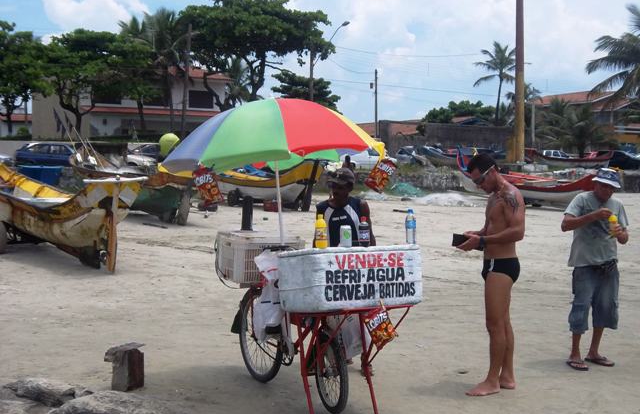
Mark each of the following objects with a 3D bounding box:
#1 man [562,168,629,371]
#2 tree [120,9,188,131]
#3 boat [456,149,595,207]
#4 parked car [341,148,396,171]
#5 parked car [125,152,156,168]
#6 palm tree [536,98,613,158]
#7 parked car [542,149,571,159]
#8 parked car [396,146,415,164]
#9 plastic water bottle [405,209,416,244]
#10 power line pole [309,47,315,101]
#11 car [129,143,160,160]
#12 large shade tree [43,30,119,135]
[{"bbox_3d":[2.181,0.461,6.905,0.520,1.580,0.380,0,2,-9],"label":"man"},{"bbox_3d":[-13.062,-10.521,69.000,5.400,10.200,5.200,0,2,0],"label":"tree"},{"bbox_3d":[6.500,-0.916,27.990,2.000,1.800,6.800,-2,3,-30],"label":"boat"},{"bbox_3d":[3.050,-3.214,57.000,4.100,1.470,1.650,-2,4,-37],"label":"parked car"},{"bbox_3d":[-11.994,-3.209,55.000,4.100,1.450,1.680,1,2,20],"label":"parked car"},{"bbox_3d":[17.053,-4.906,58.000,4.900,4.600,4.900,0,3,0],"label":"palm tree"},{"bbox_3d":[19.695,-3.867,70.000,3.900,1.470,1.650,0,2,15],"label":"parked car"},{"bbox_3d":[6.797,-3.889,66.000,1.650,1.450,3.900,0,2,15],"label":"parked car"},{"bbox_3d":[0.557,0.120,5.350,0.067,0.212,0.067,0,3,0],"label":"plastic water bottle"},{"bbox_3d":[-0.616,-7.431,63.000,0.300,9.400,0.300,0,3,0],"label":"power line pole"},{"bbox_3d":[-12.016,-3.526,59.500,4.100,1.430,1.650,0,2,-2],"label":"car"},{"bbox_3d":[-19.373,-9.787,70.000,6.600,9.100,6.300,0,2,0],"label":"large shade tree"}]

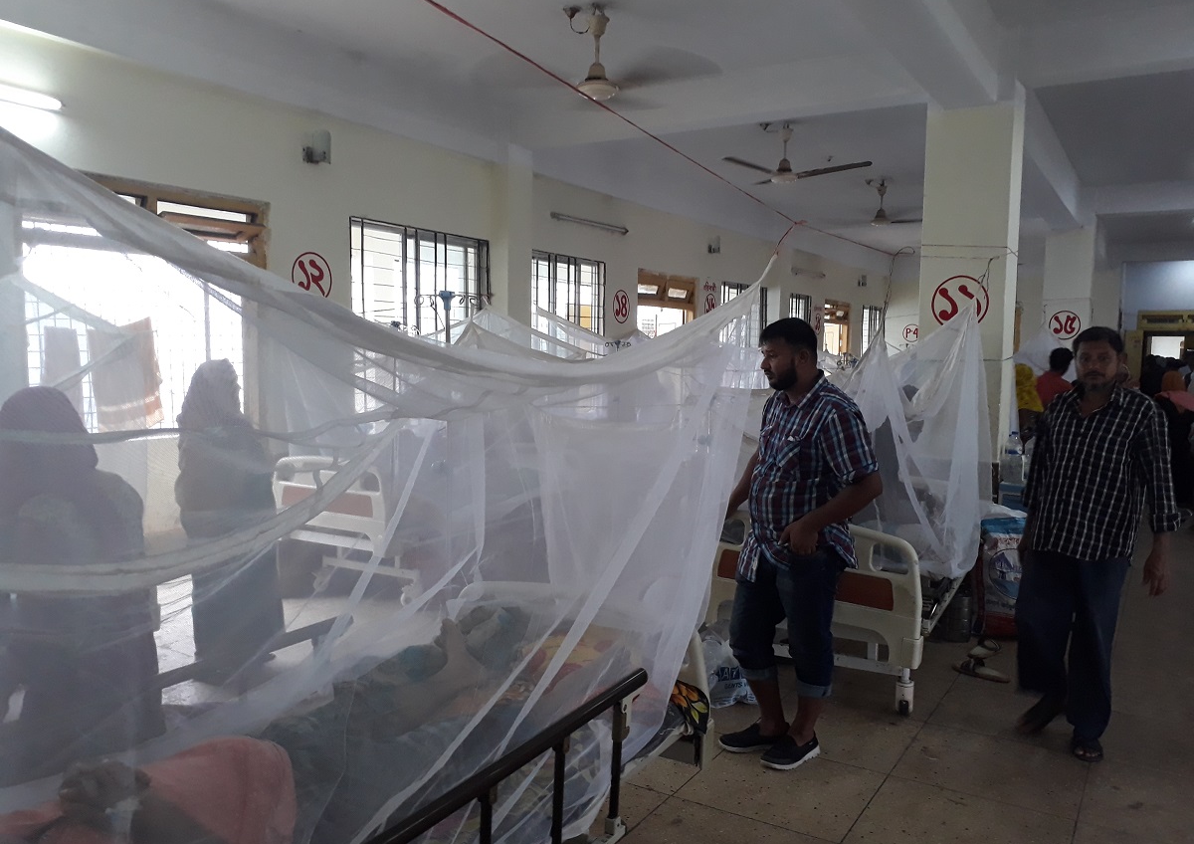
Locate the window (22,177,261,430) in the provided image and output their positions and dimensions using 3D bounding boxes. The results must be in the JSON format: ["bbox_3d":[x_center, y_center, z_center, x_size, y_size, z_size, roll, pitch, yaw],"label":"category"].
[{"bbox_3d":[-2.488,-0.627,5.242,0.130,1.400,1.460,3,5,32],"label":"window"}]

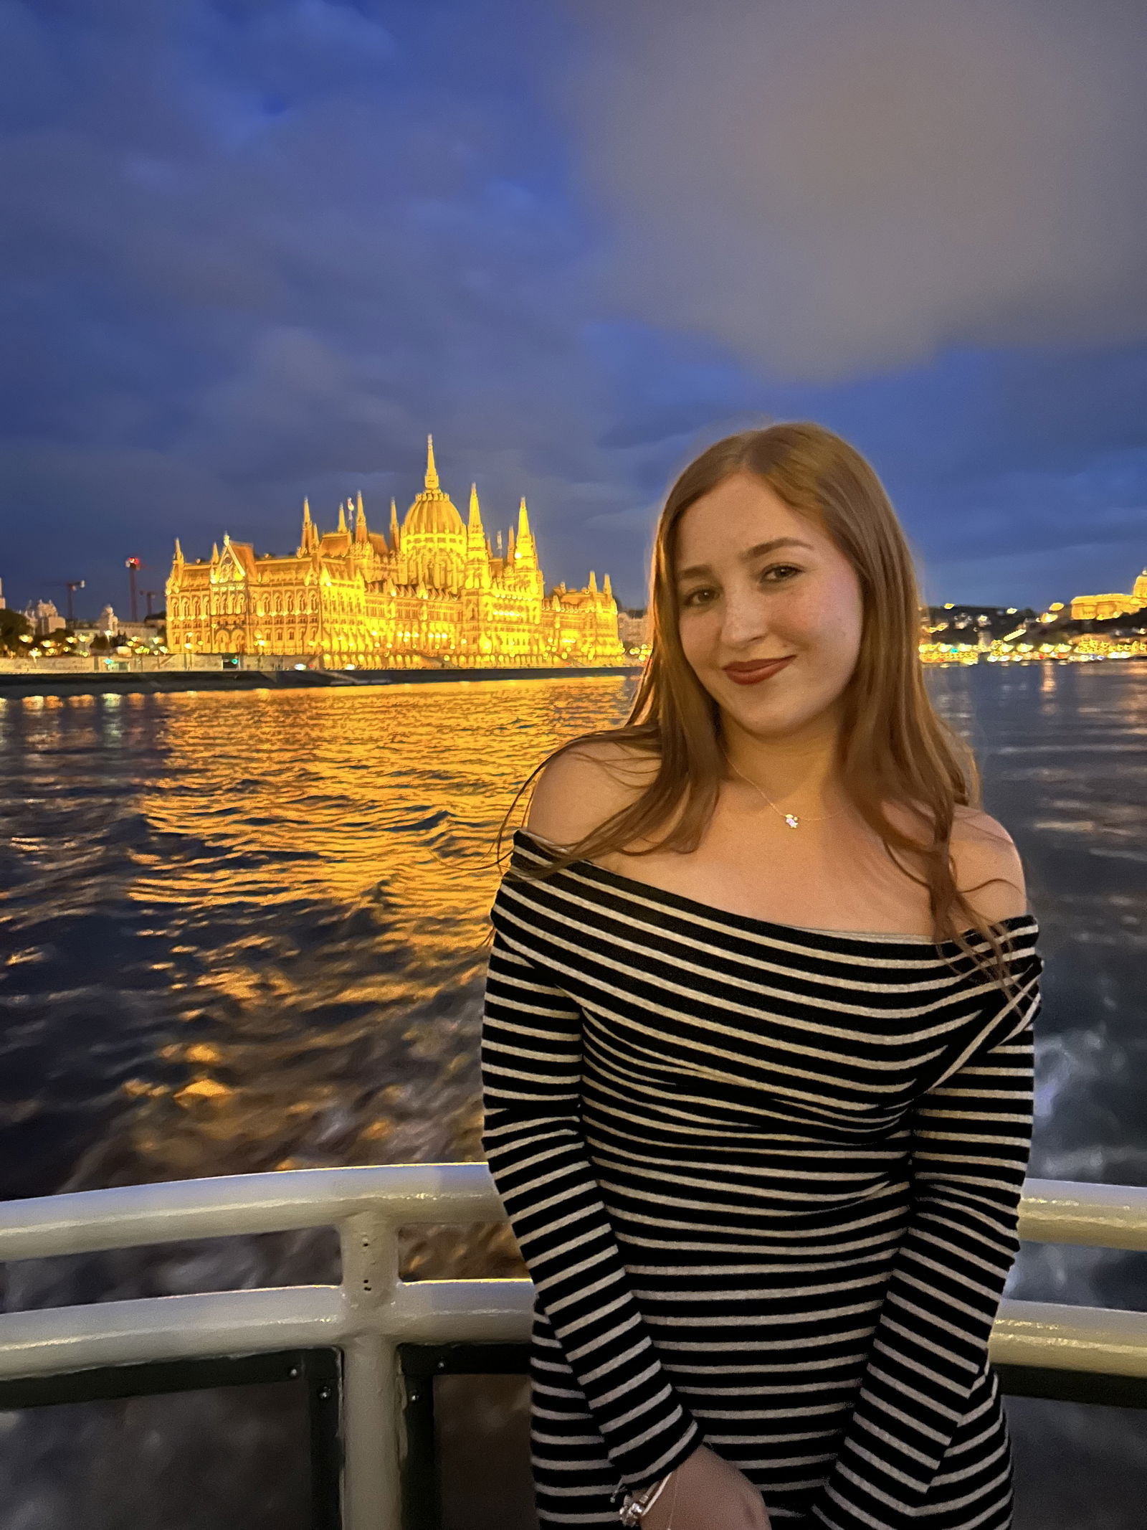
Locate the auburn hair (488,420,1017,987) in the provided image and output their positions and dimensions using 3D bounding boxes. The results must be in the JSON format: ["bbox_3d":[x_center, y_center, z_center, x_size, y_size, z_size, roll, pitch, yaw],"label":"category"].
[{"bbox_3d":[0.145,-0.050,0.940,0.400,0.440,0.250,1,6,17],"label":"auburn hair"}]

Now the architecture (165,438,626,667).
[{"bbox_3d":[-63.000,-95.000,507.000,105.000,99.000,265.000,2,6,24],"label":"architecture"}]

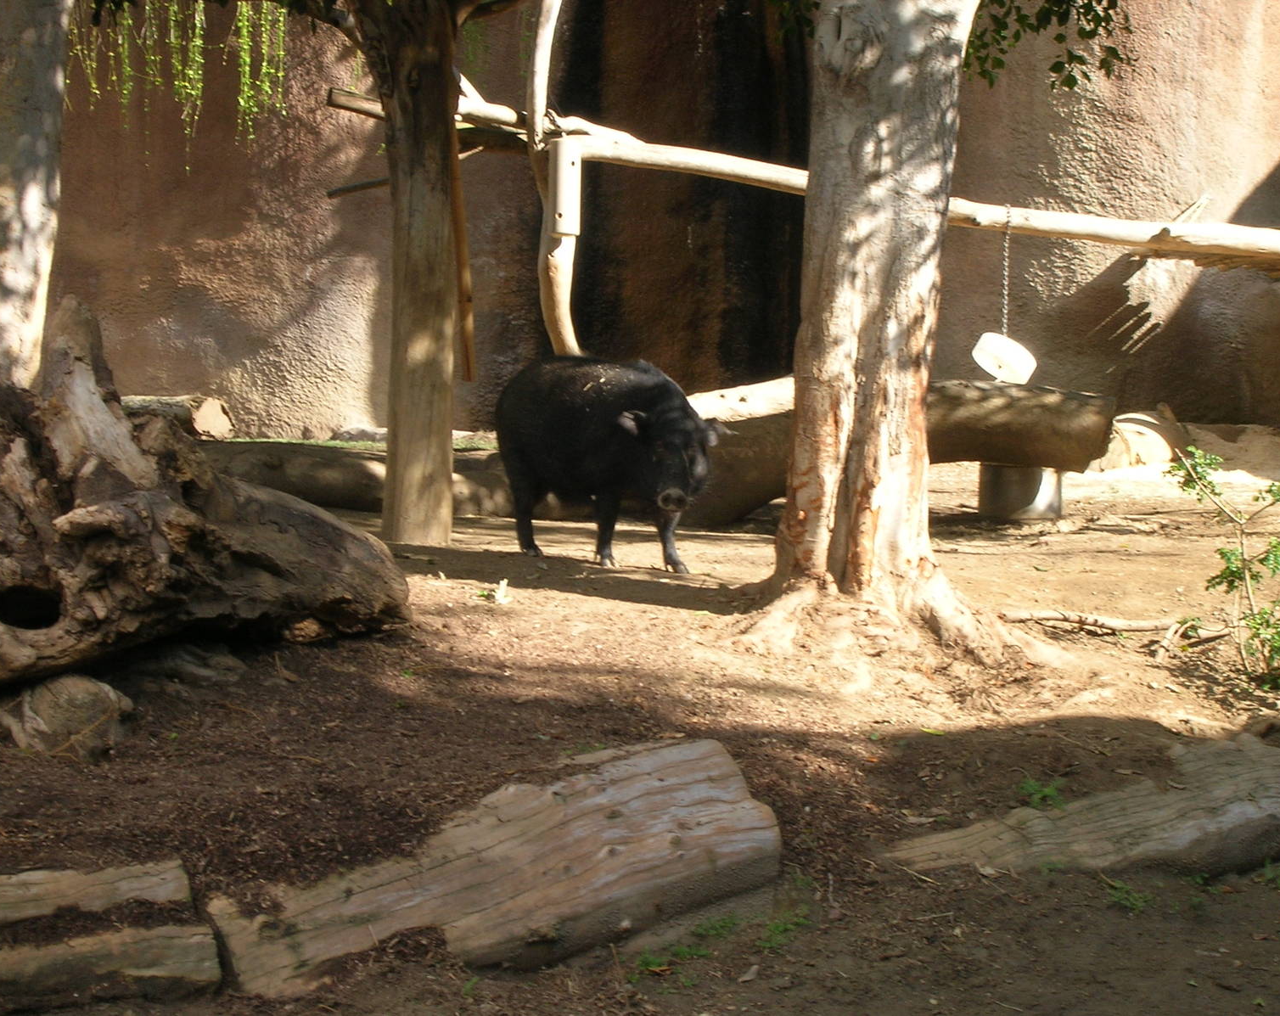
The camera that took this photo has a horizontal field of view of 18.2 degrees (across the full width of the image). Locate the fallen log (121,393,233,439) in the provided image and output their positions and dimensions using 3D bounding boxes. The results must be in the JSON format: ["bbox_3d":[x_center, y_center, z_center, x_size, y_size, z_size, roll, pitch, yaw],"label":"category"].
[{"bbox_3d":[-2.311,-0.430,19.200,0.750,0.240,0.250,-2,6,-25],"label":"fallen log"}]

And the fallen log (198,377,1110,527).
[{"bbox_3d":[0.045,-0.227,16.300,3.750,0.570,0.460,1,6,0],"label":"fallen log"}]

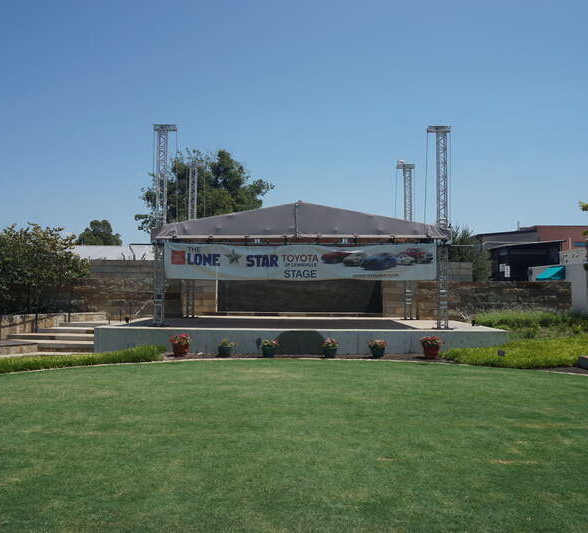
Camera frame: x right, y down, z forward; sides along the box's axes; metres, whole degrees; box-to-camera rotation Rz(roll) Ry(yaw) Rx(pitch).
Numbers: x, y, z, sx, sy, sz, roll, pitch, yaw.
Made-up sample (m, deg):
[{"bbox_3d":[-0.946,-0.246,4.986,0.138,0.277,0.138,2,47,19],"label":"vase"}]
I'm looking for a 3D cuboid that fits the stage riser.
[{"bbox_3d":[0.202,2.511,18.035,13.486,0.785,1.200,1,-3,0],"label":"stage riser"}]

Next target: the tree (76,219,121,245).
[{"bbox_3d":[-27.438,-0.945,74.594,7.200,11.303,7.200,0,-2,-1],"label":"tree"}]

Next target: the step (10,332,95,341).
[{"bbox_3d":[-8.256,2.516,18.999,3.344,0.162,1.103,1,-3,0],"label":"step"}]

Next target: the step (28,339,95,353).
[{"bbox_3d":[-7.635,2.601,17.290,2.050,0.263,0.950,0,-2,-1],"label":"step"}]

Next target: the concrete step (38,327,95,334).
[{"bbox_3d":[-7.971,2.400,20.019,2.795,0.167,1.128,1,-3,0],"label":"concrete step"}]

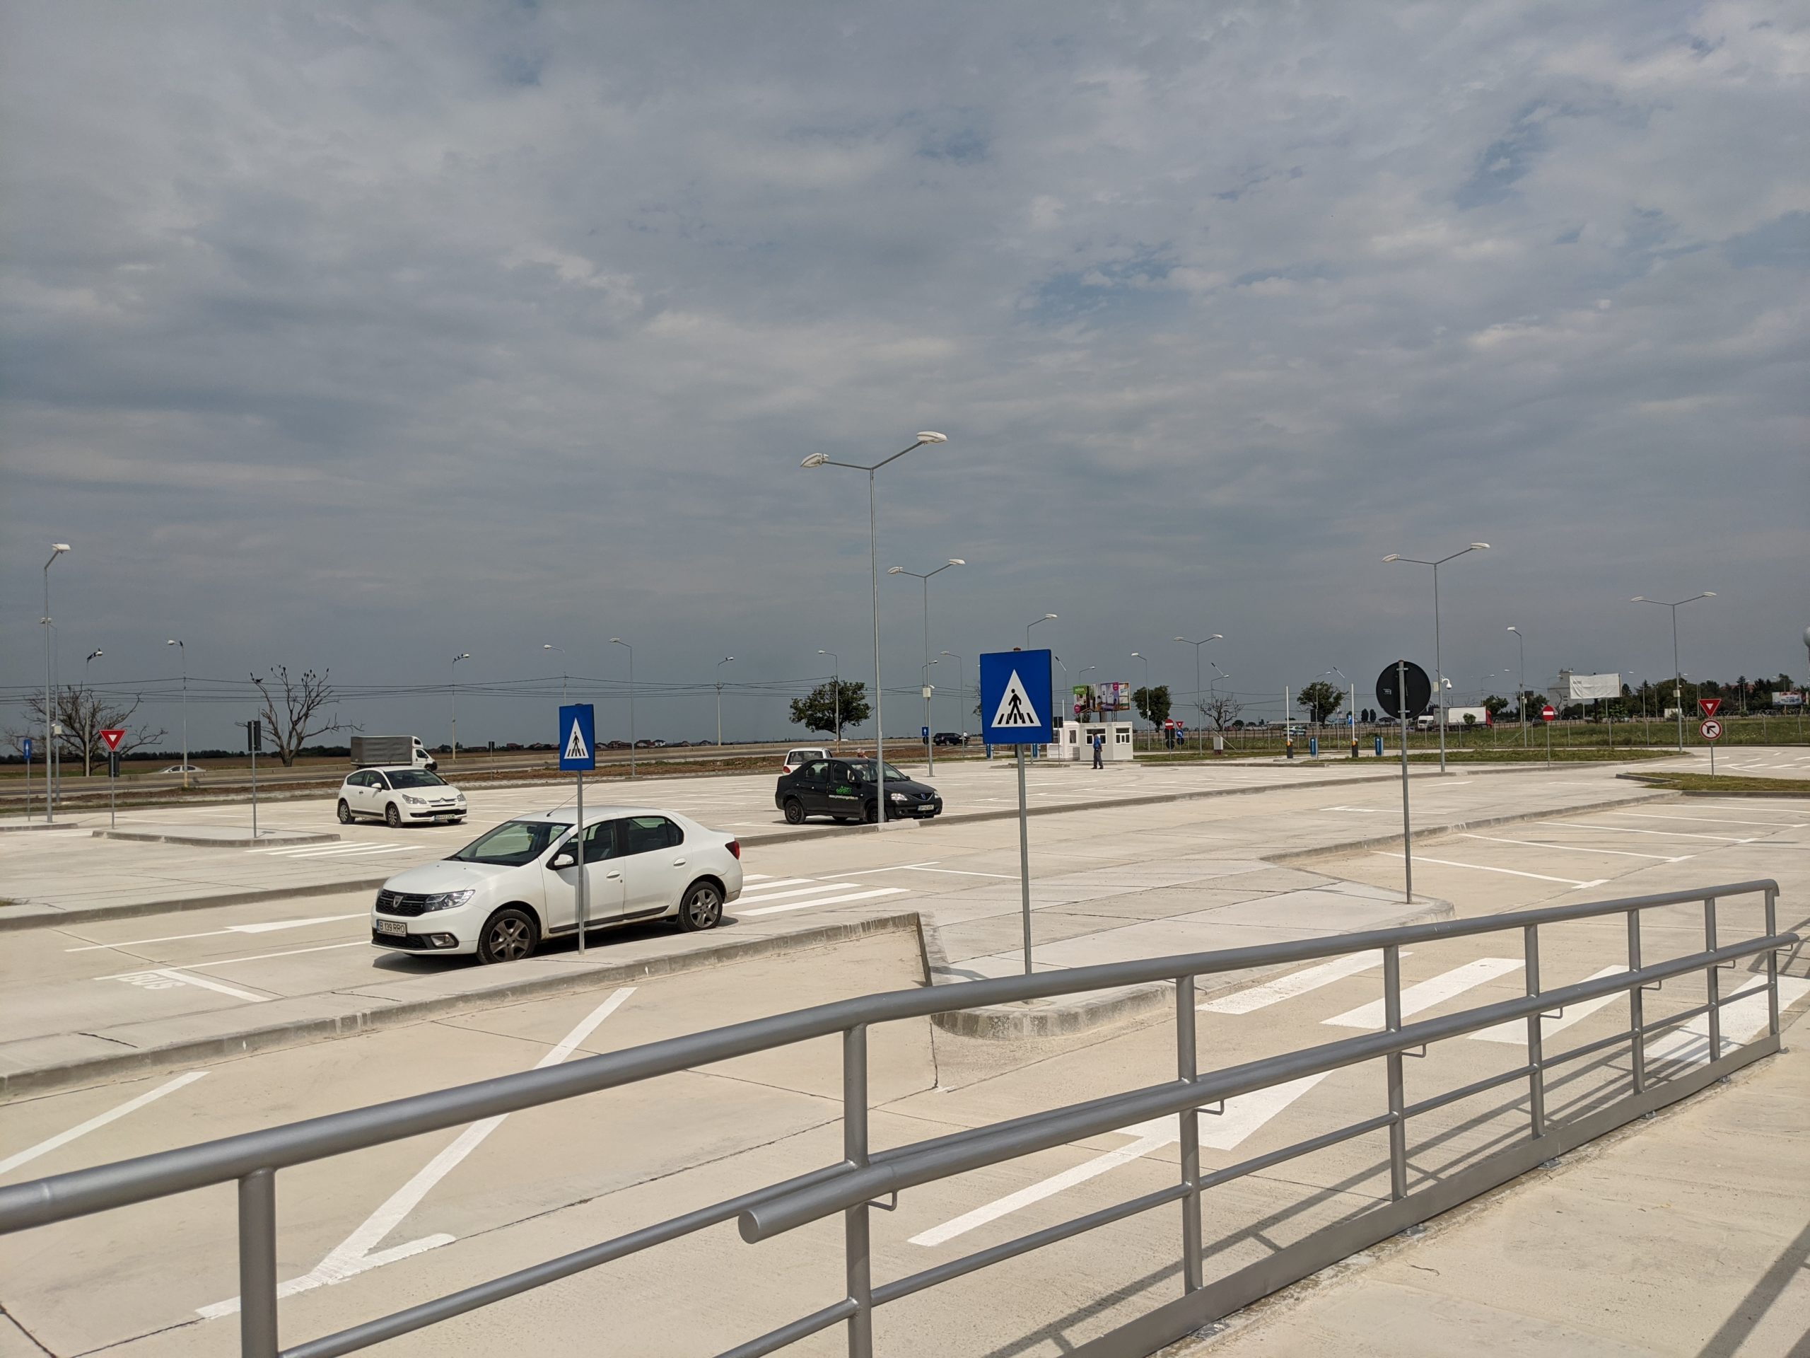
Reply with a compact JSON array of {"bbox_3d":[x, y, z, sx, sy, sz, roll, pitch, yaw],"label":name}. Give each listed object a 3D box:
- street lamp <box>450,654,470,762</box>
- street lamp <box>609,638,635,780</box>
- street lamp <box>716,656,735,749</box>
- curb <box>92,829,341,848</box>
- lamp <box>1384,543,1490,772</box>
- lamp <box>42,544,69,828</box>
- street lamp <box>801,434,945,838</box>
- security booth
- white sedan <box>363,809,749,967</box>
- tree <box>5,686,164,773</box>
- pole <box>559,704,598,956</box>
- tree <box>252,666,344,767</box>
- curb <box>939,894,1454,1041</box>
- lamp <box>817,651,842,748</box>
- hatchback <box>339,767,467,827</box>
[{"bbox_3d":[-40.858,2.817,130.094,2.600,10.100,0.400,-4,-3,41],"label":"street lamp"},{"bbox_3d":[-17.367,1.877,87.116,2.100,8.450,0.350,-4,-3,40],"label":"street lamp"},{"bbox_3d":[-20.427,2.504,161.389,2.800,10.300,0.400,-4,-3,41],"label":"street lamp"},{"bbox_3d":[-16.351,3.659,32.915,9.300,0.140,2.350,-4,-3,40],"label":"curb"},{"bbox_3d":[20.528,-0.718,54.445,3.950,8.600,0.340,-4,-3,41],"label":"lamp"},{"bbox_3d":[-26.267,0.191,43.777,2.000,8.560,0.340,-4,-3,44],"label":"lamp"},{"bbox_3d":[-0.656,-1.052,31.892,4.394,8.594,0.380,-3,-3,39],"label":"street lamp"},{"bbox_3d":[11.732,3.932,88.389,4.500,2.340,2.300,-4,-3,41],"label":"security booth"},{"bbox_3d":[-3.606,2.119,15.190,1.740,1.510,4.350,-3,-3,37],"label":"white sedan"},{"bbox_3d":[-68.952,4.410,119.000,13.400,7.600,11.500,0,-3,-30],"label":"tree"},{"bbox_3d":[-3.313,1.539,14.401,0.500,2.530,0.080,-3,-3,34],"label":"pole"},{"bbox_3d":[-54.330,3.344,126.000,9.000,9.000,8.000,-1,-3,-23],"label":"tree"},{"bbox_3d":[3.124,2.465,12.851,1.330,0.150,8.050,-4,-3,40],"label":"curb"},{"bbox_3d":[-7.690,2.273,141.745,2.600,10.100,0.400,-4,-3,41],"label":"lamp"},{"bbox_3d":[-12.674,2.942,35.573,4.270,1.458,1.770,-4,-3,42],"label":"hatchback"}]

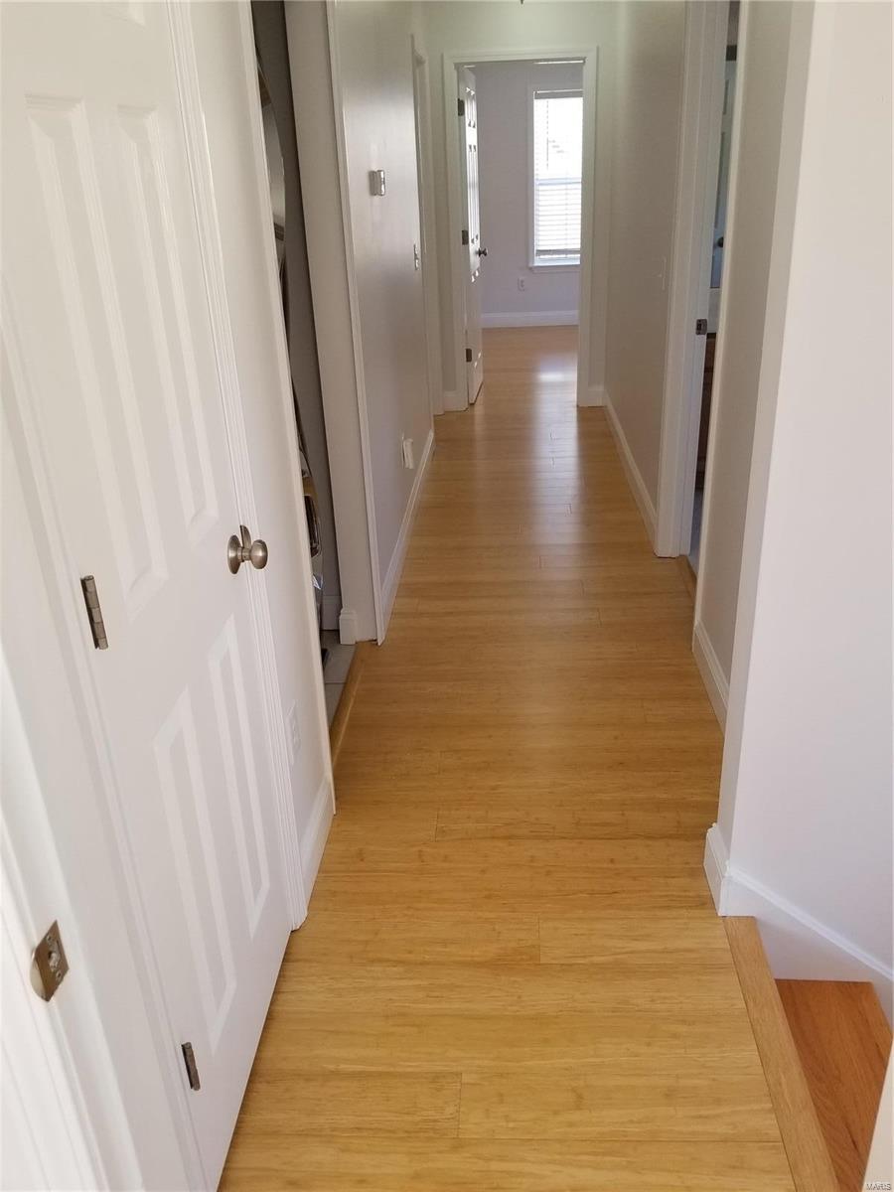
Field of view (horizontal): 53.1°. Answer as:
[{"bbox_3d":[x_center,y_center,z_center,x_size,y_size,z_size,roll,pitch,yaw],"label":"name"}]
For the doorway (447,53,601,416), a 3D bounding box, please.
[{"bbox_3d":[0.470,-2.253,5.701,0.890,2.100,0.130,0,26,4],"label":"doorway"}]

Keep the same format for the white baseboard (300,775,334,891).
[{"bbox_3d":[-0.302,0.547,2.060,0.016,0.132,0.305,-1,25,5],"label":"white baseboard"}]

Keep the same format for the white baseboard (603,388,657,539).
[{"bbox_3d":[0.985,-0.804,4.933,0.016,0.135,2.480,0,26,4],"label":"white baseboard"}]

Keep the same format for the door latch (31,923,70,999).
[{"bbox_3d":[-0.345,0.326,0.790,0.010,0.058,0.042,0,26,4],"label":"door latch"}]

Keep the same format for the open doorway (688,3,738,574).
[{"bbox_3d":[0.901,-0.928,2.973,0.130,2.070,0.830,0,26,4],"label":"open doorway"}]

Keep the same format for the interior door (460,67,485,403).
[{"bbox_3d":[0.188,-2.420,6.119,0.037,2.030,0.760,3,26,9],"label":"interior door"}]

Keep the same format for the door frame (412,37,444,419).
[{"bbox_3d":[-0.127,-2.029,5.261,0.120,2.110,0.880,0,26,4],"label":"door frame"}]

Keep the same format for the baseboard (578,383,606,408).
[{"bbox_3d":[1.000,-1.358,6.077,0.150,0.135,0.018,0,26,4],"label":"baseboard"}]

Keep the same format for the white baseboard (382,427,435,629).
[{"bbox_3d":[-0.166,-0.436,4.234,0.016,0.140,2.480,0,26,4],"label":"white baseboard"}]

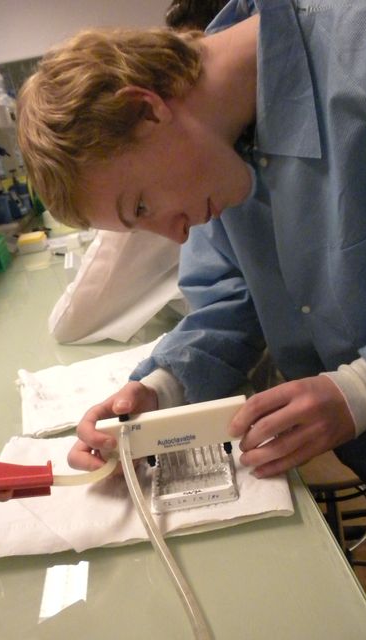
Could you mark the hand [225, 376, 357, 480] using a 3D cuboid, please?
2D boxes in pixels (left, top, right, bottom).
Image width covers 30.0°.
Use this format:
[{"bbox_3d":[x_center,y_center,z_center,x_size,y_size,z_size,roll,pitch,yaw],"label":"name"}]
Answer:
[{"bbox_3d":[0.111,0.108,0.700,0.128,0.088,0.088,-9,16,4],"label":"hand"}]

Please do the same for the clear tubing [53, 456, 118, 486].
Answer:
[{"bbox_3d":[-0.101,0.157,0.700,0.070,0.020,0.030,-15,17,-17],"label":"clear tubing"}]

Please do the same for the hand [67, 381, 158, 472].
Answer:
[{"bbox_3d":[-0.074,0.118,0.742,0.112,0.092,0.082,-21,20,-34],"label":"hand"}]

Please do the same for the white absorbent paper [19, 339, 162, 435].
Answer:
[{"bbox_3d":[-0.096,0.087,1.054,0.310,0.014,0.262,-14,17,-13],"label":"white absorbent paper"}]

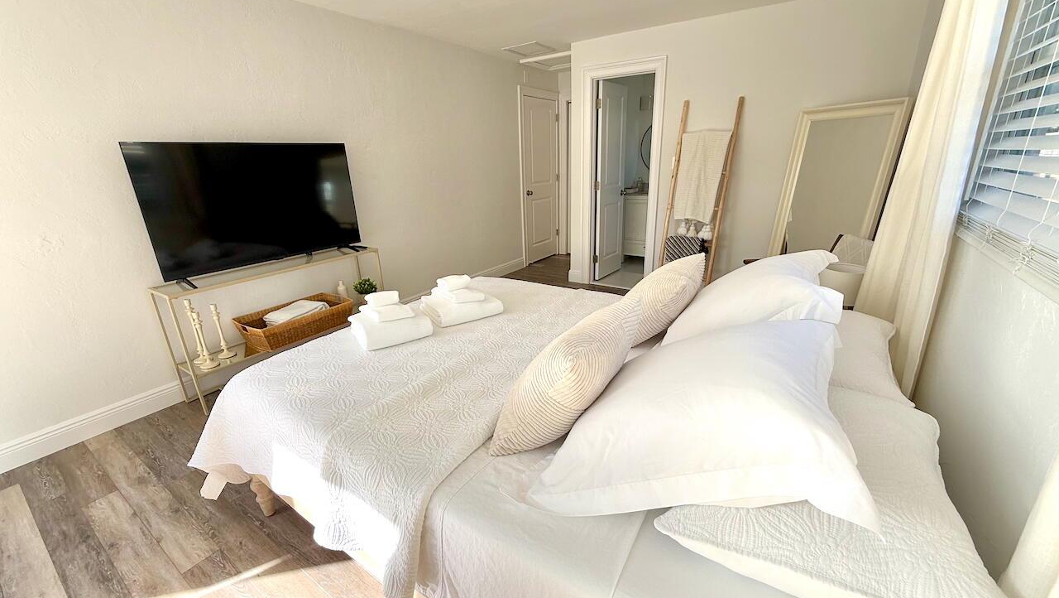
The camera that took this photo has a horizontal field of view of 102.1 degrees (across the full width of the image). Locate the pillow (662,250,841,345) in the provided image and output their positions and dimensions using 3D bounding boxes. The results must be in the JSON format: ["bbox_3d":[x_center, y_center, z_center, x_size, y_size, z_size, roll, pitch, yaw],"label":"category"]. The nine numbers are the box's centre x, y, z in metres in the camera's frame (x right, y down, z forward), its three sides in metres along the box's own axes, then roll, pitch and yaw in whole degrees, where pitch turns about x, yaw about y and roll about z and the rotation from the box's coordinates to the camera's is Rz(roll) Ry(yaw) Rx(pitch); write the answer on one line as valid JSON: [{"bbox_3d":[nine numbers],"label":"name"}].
[{"bbox_3d":[0.713,0.077,1.467,0.620,0.220,0.680,-28,-1,39],"label":"pillow"}]

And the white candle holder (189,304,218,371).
[{"bbox_3d":[-1.903,0.236,2.493,0.104,0.335,0.104,11,22,33],"label":"white candle holder"}]

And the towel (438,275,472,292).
[{"bbox_3d":[-0.389,-0.085,2.215,0.130,0.052,0.150,-14,22,-31],"label":"towel"}]

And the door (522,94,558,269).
[{"bbox_3d":[0.147,-1.523,5.624,0.050,2.030,0.765,11,22,33],"label":"door"}]

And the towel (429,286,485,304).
[{"bbox_3d":[-0.365,-0.029,2.188,0.170,0.042,0.240,-12,21,-27],"label":"towel"}]

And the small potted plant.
[{"bbox_3d":[-1.311,-0.046,3.425,0.200,0.235,0.200,11,22,33],"label":"small potted plant"}]

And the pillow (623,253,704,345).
[{"bbox_3d":[0.518,0.007,1.723,0.180,0.450,0.460,46,37,13],"label":"pillow"}]

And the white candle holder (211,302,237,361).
[{"bbox_3d":[-1.886,0.195,2.619,0.104,0.330,0.104,11,22,33],"label":"white candle holder"}]

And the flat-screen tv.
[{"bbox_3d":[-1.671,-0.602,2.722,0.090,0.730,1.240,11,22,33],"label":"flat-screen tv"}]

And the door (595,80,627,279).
[{"bbox_3d":[0.905,-1.248,4.740,0.042,2.030,0.615,11,22,33],"label":"door"}]

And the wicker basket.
[{"bbox_3d":[-1.609,0.151,2.979,0.375,0.165,0.635,11,22,33],"label":"wicker basket"}]

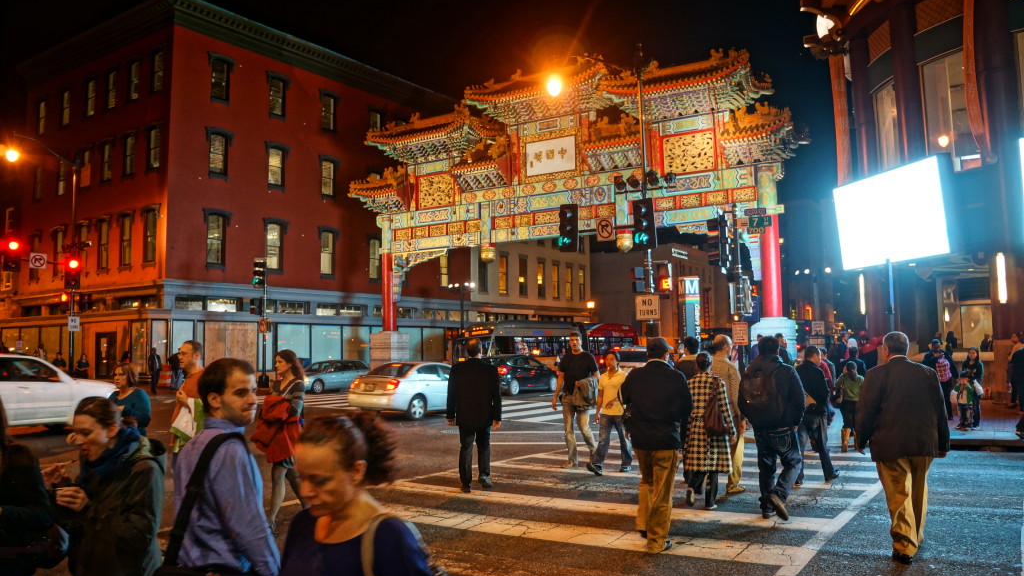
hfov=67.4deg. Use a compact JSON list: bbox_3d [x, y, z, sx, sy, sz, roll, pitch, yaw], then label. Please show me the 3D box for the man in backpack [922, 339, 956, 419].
[{"bbox_3d":[9.098,1.915,16.300,0.620,1.670,0.450,-1,-4,5],"label":"man in backpack"}]

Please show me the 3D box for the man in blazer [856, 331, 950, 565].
[{"bbox_3d":[3.075,1.247,6.080,0.660,1.770,0.450,-3,-5,30],"label":"man in blazer"}]

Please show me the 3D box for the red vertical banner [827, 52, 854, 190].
[{"bbox_3d":[10.270,-5.143,24.000,0.500,4.300,0.450,-4,-6,34],"label":"red vertical banner"}]

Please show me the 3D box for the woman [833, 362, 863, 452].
[{"bbox_3d":[5.836,2.055,13.346,0.500,1.540,0.420,-3,-5,24],"label":"woman"}]

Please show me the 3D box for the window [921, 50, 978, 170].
[{"bbox_3d":[11.511,-4.613,20.254,0.150,3.180,1.620,1,-5,-23],"label":"window"}]

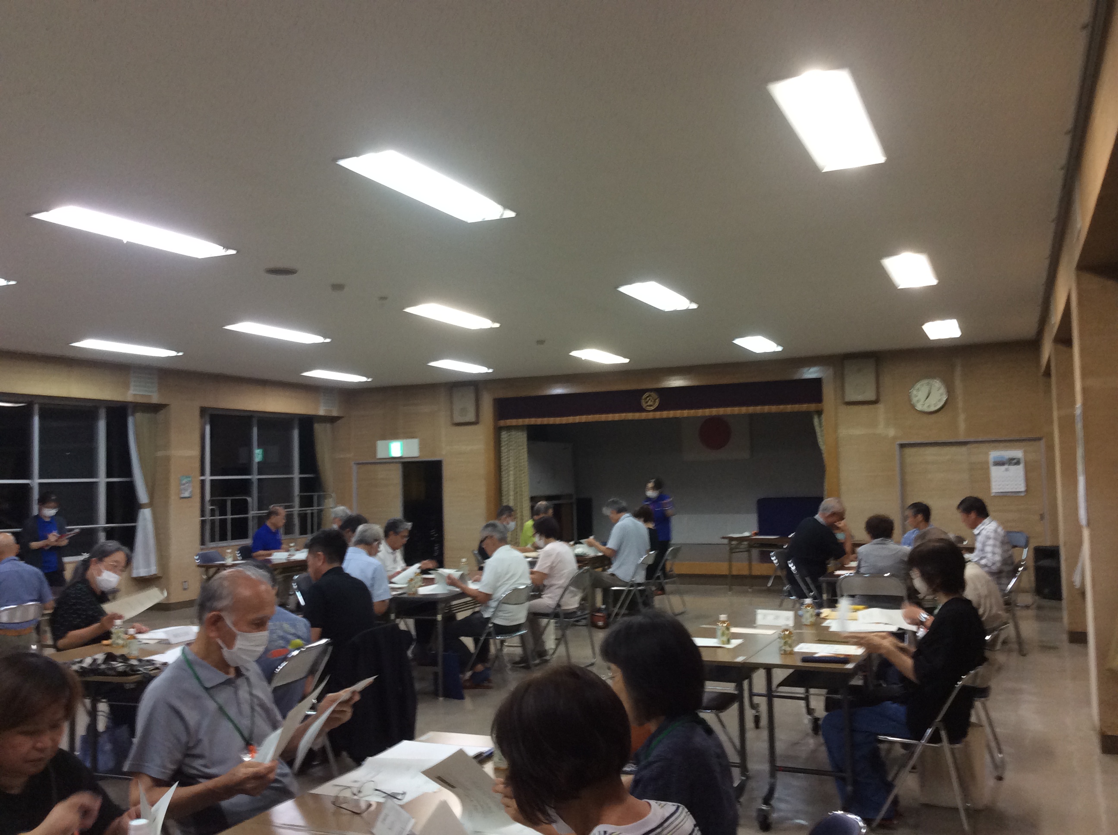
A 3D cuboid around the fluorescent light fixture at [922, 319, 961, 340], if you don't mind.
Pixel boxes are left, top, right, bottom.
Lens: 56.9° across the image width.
[{"bbox_3d":[4.044,-0.939,10.892,0.300,0.080,1.260,-3,-4,24],"label":"fluorescent light fixture"}]

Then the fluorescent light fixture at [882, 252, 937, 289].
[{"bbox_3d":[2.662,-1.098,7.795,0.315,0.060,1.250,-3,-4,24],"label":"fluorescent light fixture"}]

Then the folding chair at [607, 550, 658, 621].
[{"bbox_3d":[0.731,1.726,10.532,0.480,0.750,0.450,-3,-4,19],"label":"folding chair"}]

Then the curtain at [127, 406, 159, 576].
[{"bbox_3d":[-5.053,0.879,12.548,0.170,2.060,0.380,-3,-4,24],"label":"curtain"}]

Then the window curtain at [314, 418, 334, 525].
[{"bbox_3d":[-3.523,1.019,15.521,0.170,2.060,0.380,-3,-4,24],"label":"window curtain"}]

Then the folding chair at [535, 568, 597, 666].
[{"bbox_3d":[0.041,1.627,8.426,0.470,0.750,0.450,-3,-4,21],"label":"folding chair"}]

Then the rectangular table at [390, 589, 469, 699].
[{"bbox_3d":[-0.746,1.649,8.039,0.450,0.700,1.800,-2,-4,17],"label":"rectangular table"}]

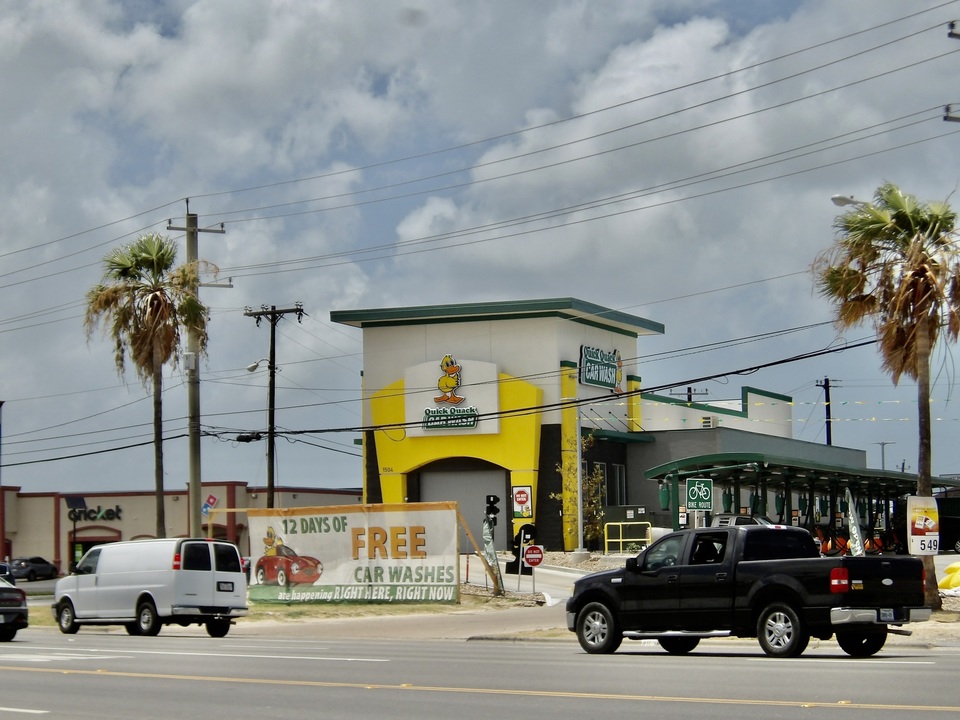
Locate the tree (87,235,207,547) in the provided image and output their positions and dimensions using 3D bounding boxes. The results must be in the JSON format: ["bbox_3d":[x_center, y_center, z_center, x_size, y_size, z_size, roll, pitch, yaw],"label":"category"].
[{"bbox_3d":[-8.337,1.655,60.500,3.100,9.600,3.100,1,-6,-8],"label":"tree"}]

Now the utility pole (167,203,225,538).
[{"bbox_3d":[-7.193,1.251,61.000,1.750,10.600,0.400,4,-7,-32],"label":"utility pole"}]

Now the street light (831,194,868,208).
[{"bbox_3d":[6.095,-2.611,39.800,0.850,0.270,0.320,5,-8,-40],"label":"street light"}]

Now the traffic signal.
[{"bbox_3d":[0.389,4.653,75.000,0.360,0.930,0.380,-5,-8,40],"label":"traffic signal"}]

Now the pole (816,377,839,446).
[{"bbox_3d":[20.717,6.401,141.444,0.800,10.800,1.300,-5,-7,30],"label":"pole"}]

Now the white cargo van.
[{"bbox_3d":[-7.574,5.195,54.861,2.000,2.120,5.750,5,-8,-39],"label":"white cargo van"}]

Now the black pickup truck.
[{"bbox_3d":[3.724,3.388,35.371,2.000,1.900,5.680,6,-8,-42],"label":"black pickup truck"}]

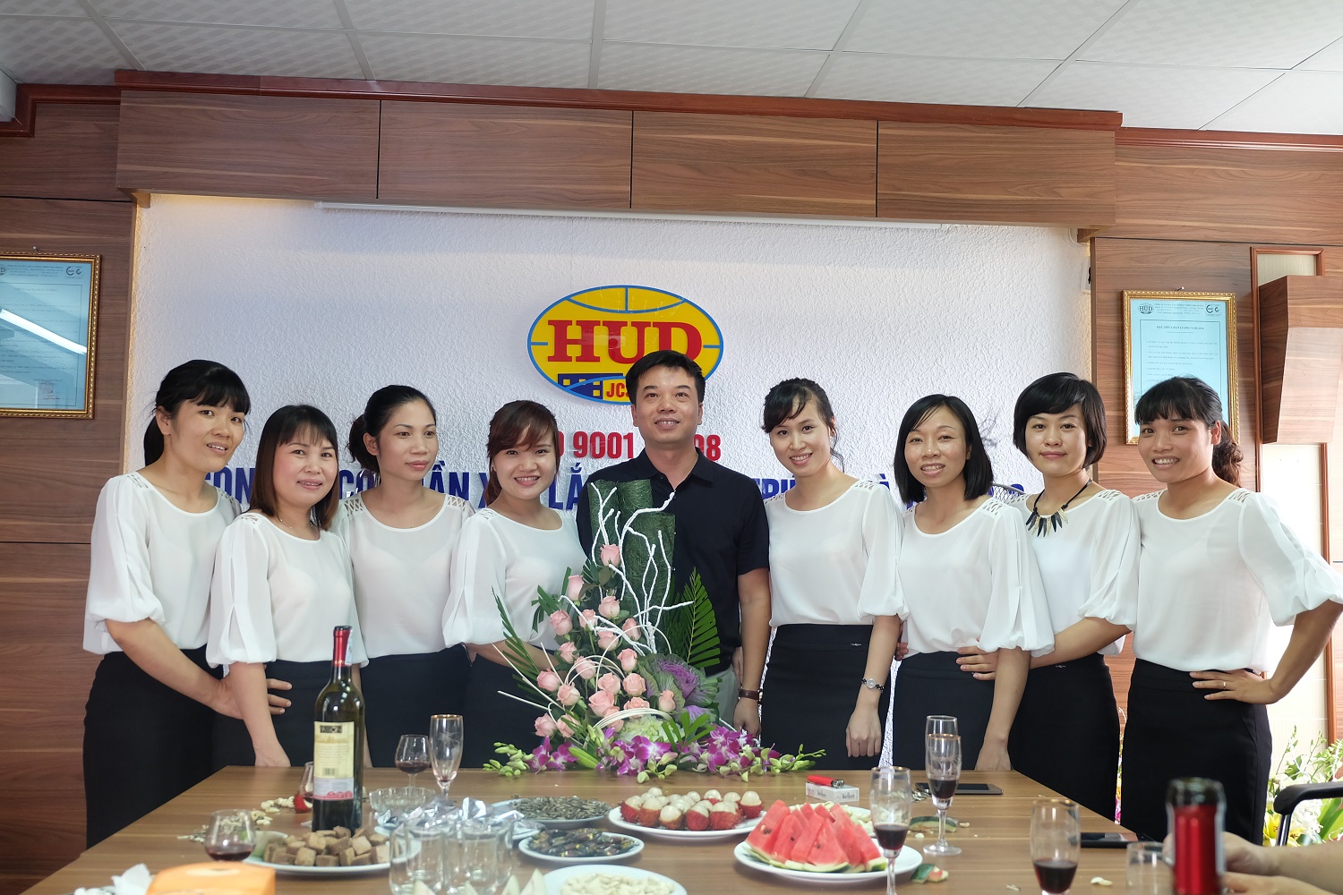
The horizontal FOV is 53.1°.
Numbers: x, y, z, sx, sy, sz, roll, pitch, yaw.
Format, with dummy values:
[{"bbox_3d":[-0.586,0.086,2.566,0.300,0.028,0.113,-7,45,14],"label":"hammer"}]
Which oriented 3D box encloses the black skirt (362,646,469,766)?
[{"bbox_3d":[-0.576,0.715,2.922,0.300,0.540,0.220,2,-4,-10],"label":"black skirt"}]

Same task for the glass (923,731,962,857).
[{"bbox_3d":[0.409,0.519,2.020,0.058,0.168,0.058,1,-4,-4],"label":"glass"}]

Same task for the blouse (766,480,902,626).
[{"bbox_3d":[0.343,0.238,3.027,0.370,0.330,0.250,-1,-4,23],"label":"blouse"}]

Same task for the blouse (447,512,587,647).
[{"bbox_3d":[-0.322,0.292,2.901,0.370,0.317,0.260,3,-5,-31],"label":"blouse"}]

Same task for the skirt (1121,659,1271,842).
[{"bbox_3d":[1.093,0.716,2.781,0.310,0.540,0.230,-3,-5,40],"label":"skirt"}]

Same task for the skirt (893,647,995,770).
[{"bbox_3d":[0.599,0.713,2.891,0.290,0.540,0.220,0,-4,18],"label":"skirt"}]

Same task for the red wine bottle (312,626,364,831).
[{"bbox_3d":[-0.501,0.431,2.038,0.078,0.315,0.078,1,-4,-4],"label":"red wine bottle"}]

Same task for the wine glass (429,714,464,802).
[{"bbox_3d":[-0.366,0.523,2.172,0.060,0.173,0.060,1,-4,-4],"label":"wine glass"}]

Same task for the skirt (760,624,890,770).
[{"bbox_3d":[0.341,0.676,3.025,0.300,0.550,0.220,0,-4,9],"label":"skirt"}]

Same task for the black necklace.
[{"bbox_3d":[0.844,0.123,2.933,0.150,0.140,0.130,-1,-5,29],"label":"black necklace"}]

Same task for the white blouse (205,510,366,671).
[{"bbox_3d":[-0.804,0.296,2.813,0.340,0.340,0.230,3,-4,-24],"label":"white blouse"}]

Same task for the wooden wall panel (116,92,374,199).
[{"bbox_3d":[-1.147,-0.823,3.672,0.693,0.269,0.040,1,-4,-4],"label":"wooden wall panel"}]

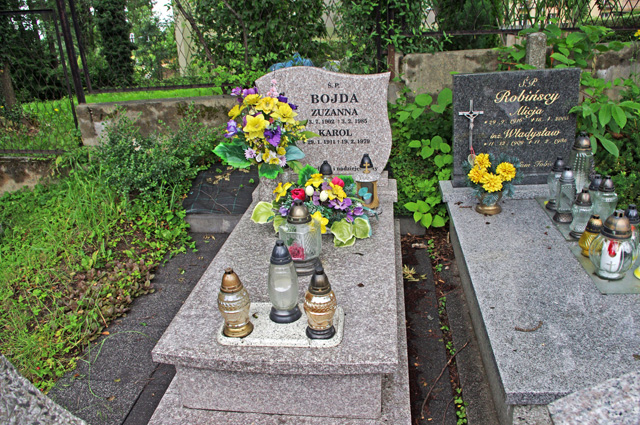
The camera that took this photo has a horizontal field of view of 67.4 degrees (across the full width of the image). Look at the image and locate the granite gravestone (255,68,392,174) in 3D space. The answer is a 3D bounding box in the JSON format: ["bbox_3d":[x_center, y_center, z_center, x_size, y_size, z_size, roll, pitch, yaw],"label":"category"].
[{"bbox_3d":[0.029,-0.539,2.846,0.793,0.631,0.075,0,22,8],"label":"granite gravestone"}]

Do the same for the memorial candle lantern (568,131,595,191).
[{"bbox_3d":[1.402,-0.214,2.563,0.128,0.370,0.128,0,23,8],"label":"memorial candle lantern"}]

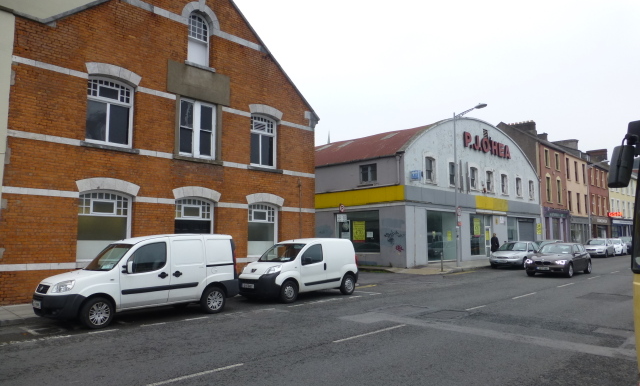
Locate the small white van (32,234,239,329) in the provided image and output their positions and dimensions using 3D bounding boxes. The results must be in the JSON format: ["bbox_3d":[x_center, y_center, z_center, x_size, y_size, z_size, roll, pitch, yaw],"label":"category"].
[{"bbox_3d":[-3.961,1.847,9.969,1.720,1.820,4.220,-6,-9,43],"label":"small white van"}]

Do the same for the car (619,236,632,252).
[{"bbox_3d":[31.186,5.345,45.291,4.400,1.650,1.800,6,-9,-44],"label":"car"}]

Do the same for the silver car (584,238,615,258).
[{"bbox_3d":[23.901,4.724,38.081,4.550,1.460,1.780,6,-9,-44],"label":"silver car"}]

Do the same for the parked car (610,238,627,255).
[{"bbox_3d":[27.628,5.084,41.882,4.250,1.490,1.760,6,-9,-44],"label":"parked car"}]

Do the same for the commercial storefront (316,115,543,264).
[{"bbox_3d":[6.204,0.468,37.414,19.000,10.000,16.000,6,-9,-43],"label":"commercial storefront"}]

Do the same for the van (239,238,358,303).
[{"bbox_3d":[-0.659,2.248,13.332,1.710,1.720,3.860,-6,-9,42],"label":"van"}]

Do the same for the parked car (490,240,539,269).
[{"bbox_3d":[11.206,3.471,25.079,4.550,1.430,1.760,6,-9,-44],"label":"parked car"}]

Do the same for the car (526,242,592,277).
[{"bbox_3d":[11.316,3.167,21.028,4.320,1.420,1.770,6,-9,-44],"label":"car"}]

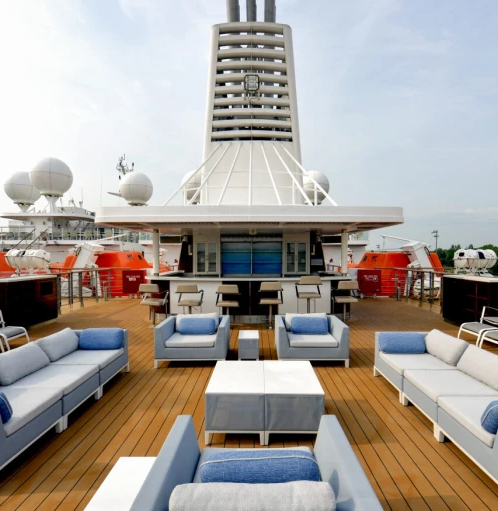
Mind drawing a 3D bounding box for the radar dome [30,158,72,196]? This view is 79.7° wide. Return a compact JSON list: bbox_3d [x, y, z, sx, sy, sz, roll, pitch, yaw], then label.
[{"bbox_3d":[-19.760,-7.870,30.000,3.650,3.750,3.650,0,0,1],"label":"radar dome"}]

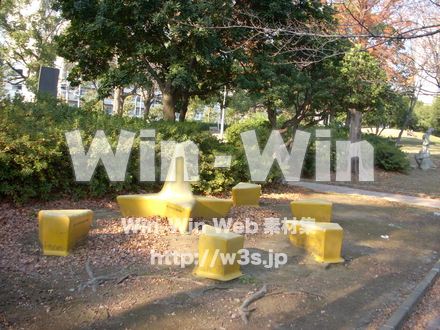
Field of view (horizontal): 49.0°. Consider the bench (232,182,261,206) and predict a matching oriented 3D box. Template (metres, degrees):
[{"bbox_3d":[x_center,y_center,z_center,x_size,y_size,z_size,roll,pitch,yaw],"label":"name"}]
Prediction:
[{"bbox_3d":[0.530,0.645,10.130,0.610,0.420,0.500,2,4,-19],"label":"bench"}]

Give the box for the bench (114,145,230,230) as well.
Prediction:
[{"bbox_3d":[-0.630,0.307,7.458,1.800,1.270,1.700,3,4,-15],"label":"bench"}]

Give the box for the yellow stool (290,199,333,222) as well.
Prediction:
[{"bbox_3d":[1.564,0.822,8.221,0.691,0.400,0.469,4,4,9],"label":"yellow stool"}]

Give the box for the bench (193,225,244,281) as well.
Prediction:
[{"bbox_3d":[0.020,0.950,5.394,0.469,0.400,0.691,4,4,3],"label":"bench"}]

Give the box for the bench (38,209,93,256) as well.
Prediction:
[{"bbox_3d":[-1.800,0.763,5.690,0.450,0.420,0.650,4,4,15],"label":"bench"}]

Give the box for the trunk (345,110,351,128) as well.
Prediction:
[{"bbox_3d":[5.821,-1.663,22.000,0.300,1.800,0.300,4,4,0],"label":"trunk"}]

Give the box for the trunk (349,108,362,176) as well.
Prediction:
[{"bbox_3d":[5.001,-0.829,17.800,0.420,2.500,0.420,4,4,0],"label":"trunk"}]

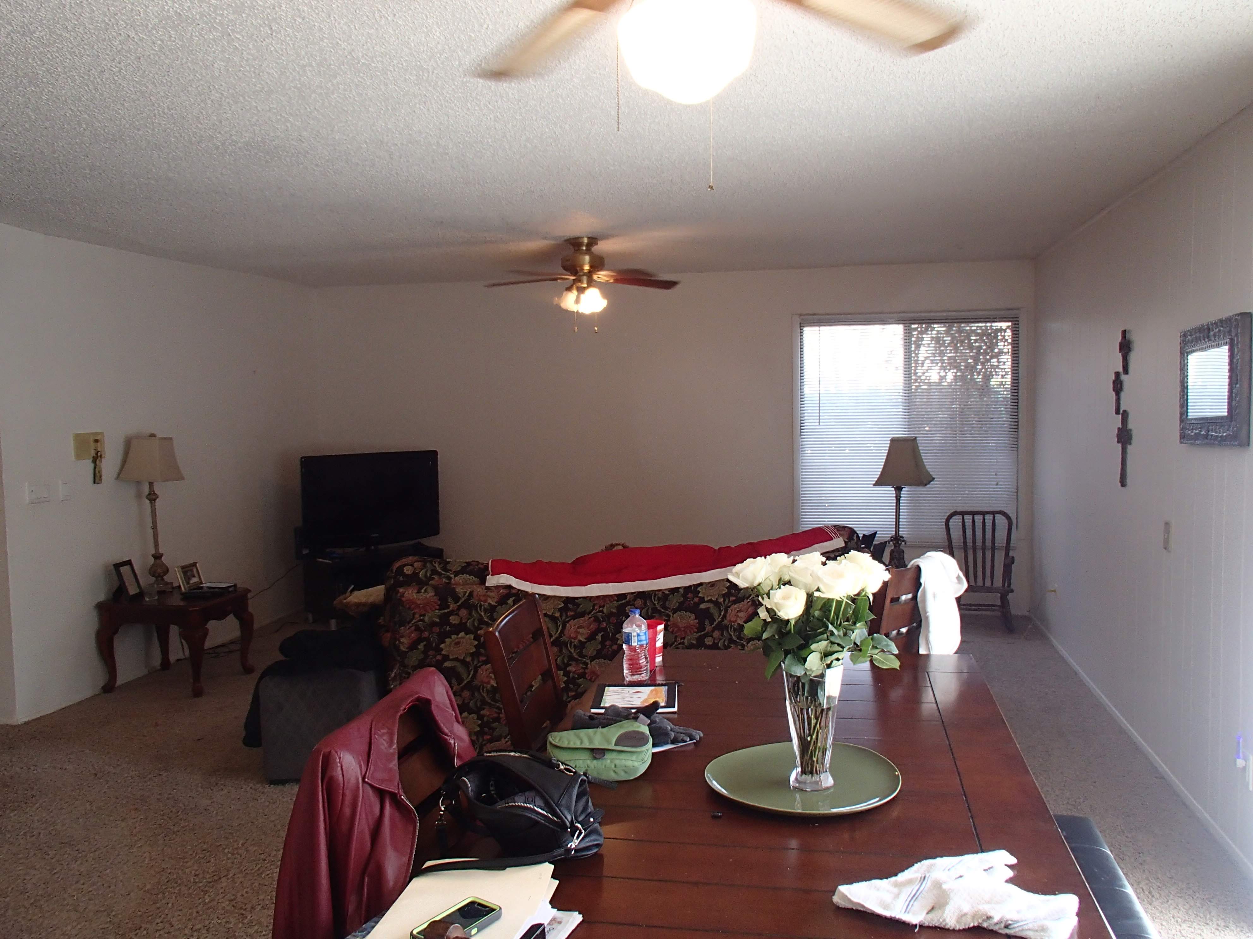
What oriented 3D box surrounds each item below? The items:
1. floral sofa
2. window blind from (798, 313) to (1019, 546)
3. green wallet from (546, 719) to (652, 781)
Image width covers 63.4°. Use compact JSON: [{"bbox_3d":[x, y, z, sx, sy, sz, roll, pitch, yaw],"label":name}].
[{"bbox_3d":[-0.069,0.748,4.758,2.100,0.920,0.950,-2,4,-15],"label":"floral sofa"},{"bbox_3d":[1.948,-0.273,7.048,1.485,1.610,0.050,0,4,12],"label":"window blind"},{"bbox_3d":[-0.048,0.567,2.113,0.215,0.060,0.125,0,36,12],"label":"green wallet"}]

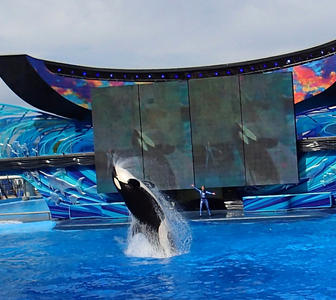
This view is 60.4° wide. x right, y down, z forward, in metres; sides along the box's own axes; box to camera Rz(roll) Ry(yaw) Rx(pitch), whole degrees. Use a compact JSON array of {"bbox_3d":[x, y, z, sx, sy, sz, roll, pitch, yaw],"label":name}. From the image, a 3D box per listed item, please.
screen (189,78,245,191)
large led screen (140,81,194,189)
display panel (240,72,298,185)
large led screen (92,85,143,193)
[{"bbox_3d":[3.077,-1.077,18.096,3.089,6.750,0.400,-4,0,5],"label":"screen"},{"bbox_3d":[-0.036,-0.886,18.353,3.089,6.750,0.400,-4,0,5],"label":"large led screen"},{"bbox_3d":[6.190,-1.268,17.839,3.089,6.750,0.400,-4,0,5],"label":"display panel"},{"bbox_3d":[-3.149,-0.694,18.610,3.089,6.750,0.400,-4,0,5],"label":"large led screen"}]

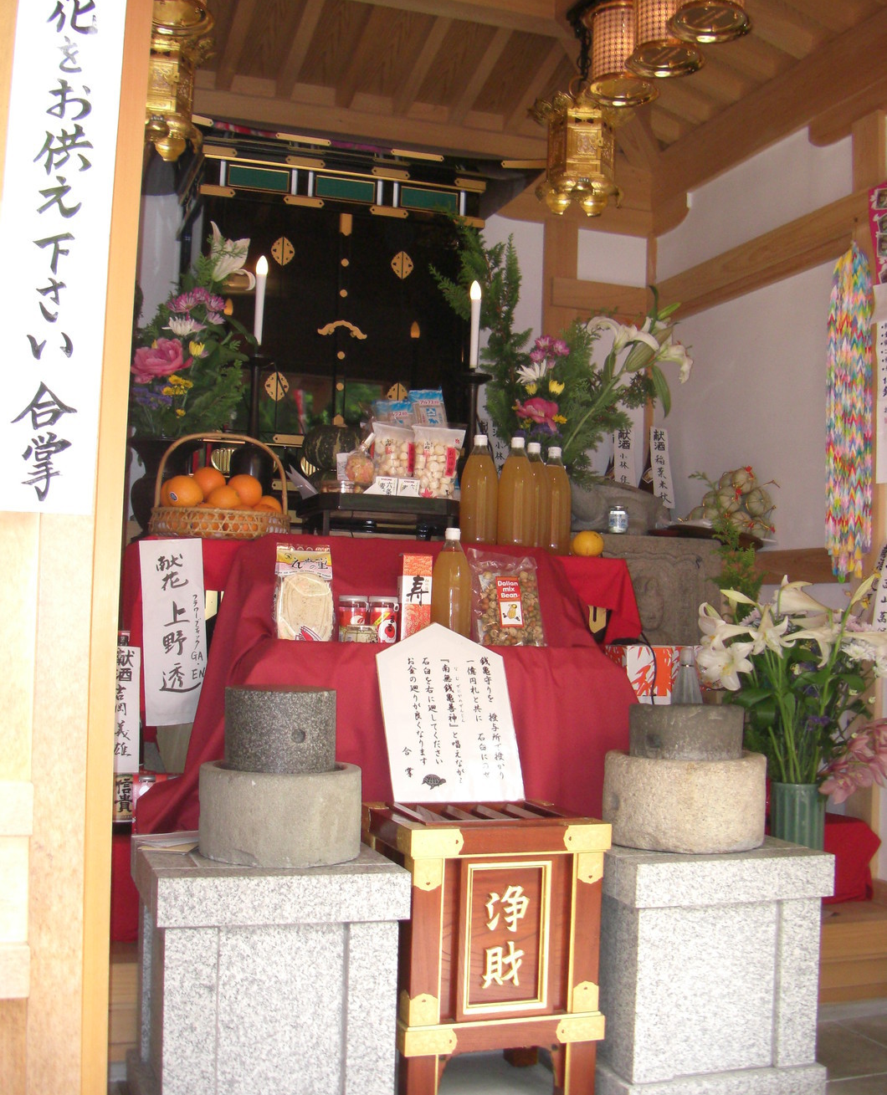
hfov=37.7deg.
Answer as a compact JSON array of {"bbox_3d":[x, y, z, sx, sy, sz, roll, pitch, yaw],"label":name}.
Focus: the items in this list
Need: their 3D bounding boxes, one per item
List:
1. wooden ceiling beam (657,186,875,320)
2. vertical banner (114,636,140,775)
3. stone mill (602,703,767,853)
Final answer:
[{"bbox_3d":[1.105,-1.004,4.567,0.110,0.130,1.300,3,-3,-20],"label":"wooden ceiling beam"},{"bbox_3d":[-0.715,0.363,2.920,0.068,0.300,0.012,3,-3,-20],"label":"vertical banner"},{"bbox_3d":[0.539,0.500,2.881,0.356,0.292,0.356,2,-3,0],"label":"stone mill"}]

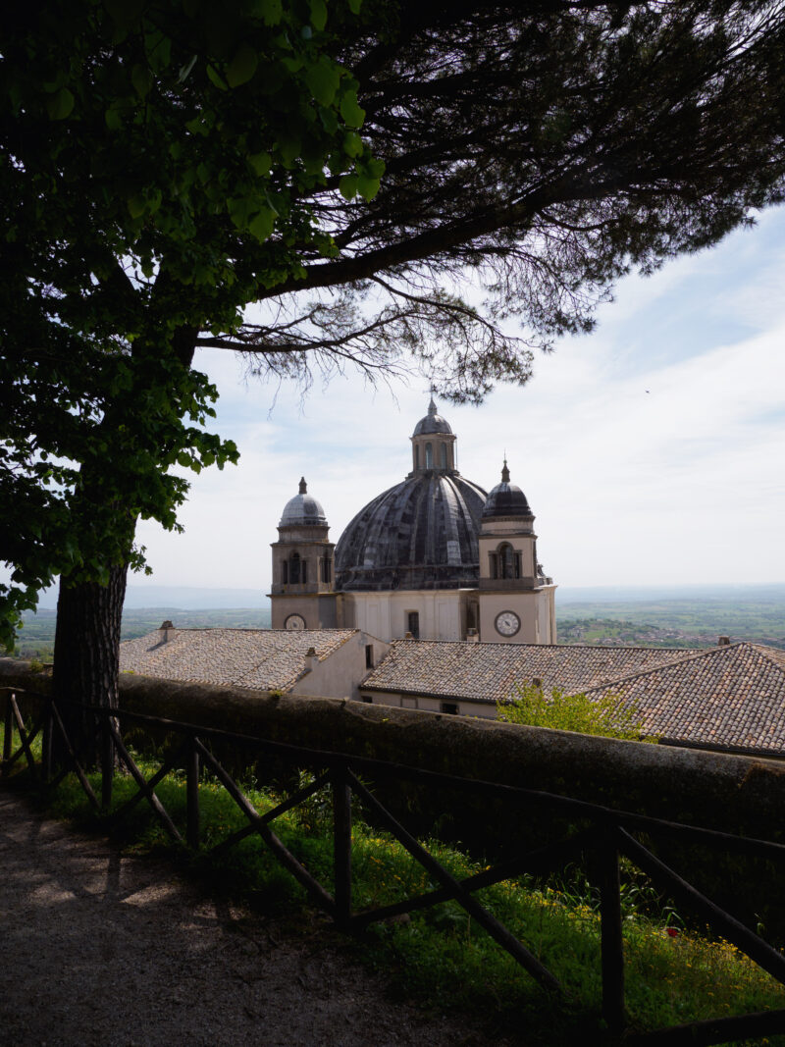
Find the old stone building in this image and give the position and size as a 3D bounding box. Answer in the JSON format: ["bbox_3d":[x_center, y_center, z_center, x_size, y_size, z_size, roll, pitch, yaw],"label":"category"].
[{"bbox_3d":[5.700,3.812,102.577,36.000,45.000,40.000,-1,-5,15],"label":"old stone building"}]

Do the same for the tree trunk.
[{"bbox_3d":[-3.200,1.460,7.650,0.760,2.350,0.740,0,-5,0],"label":"tree trunk"}]

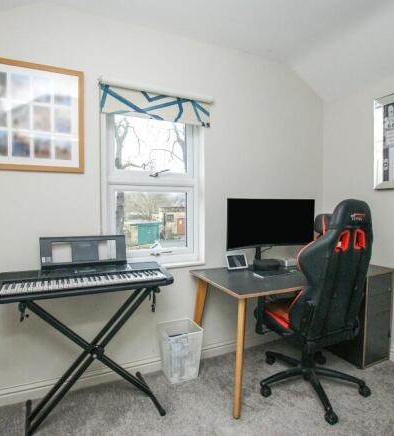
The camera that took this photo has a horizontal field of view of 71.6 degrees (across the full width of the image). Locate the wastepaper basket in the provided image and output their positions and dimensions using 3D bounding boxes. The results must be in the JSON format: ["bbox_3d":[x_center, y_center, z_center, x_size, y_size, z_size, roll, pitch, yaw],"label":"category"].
[{"bbox_3d":[-0.127,0.999,2.050,0.262,0.362,0.240,-1,3,-27],"label":"wastepaper basket"}]

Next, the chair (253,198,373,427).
[{"bbox_3d":[0.798,0.536,1.886,0.700,1.310,0.700,-1,3,-24],"label":"chair"}]

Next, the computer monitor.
[{"bbox_3d":[0.544,0.140,2.188,0.810,0.570,0.260,-1,3,-22],"label":"computer monitor"}]

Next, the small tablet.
[{"bbox_3d":[0.330,0.359,2.239,0.178,0.118,0.065,-1,3,-22],"label":"small tablet"}]

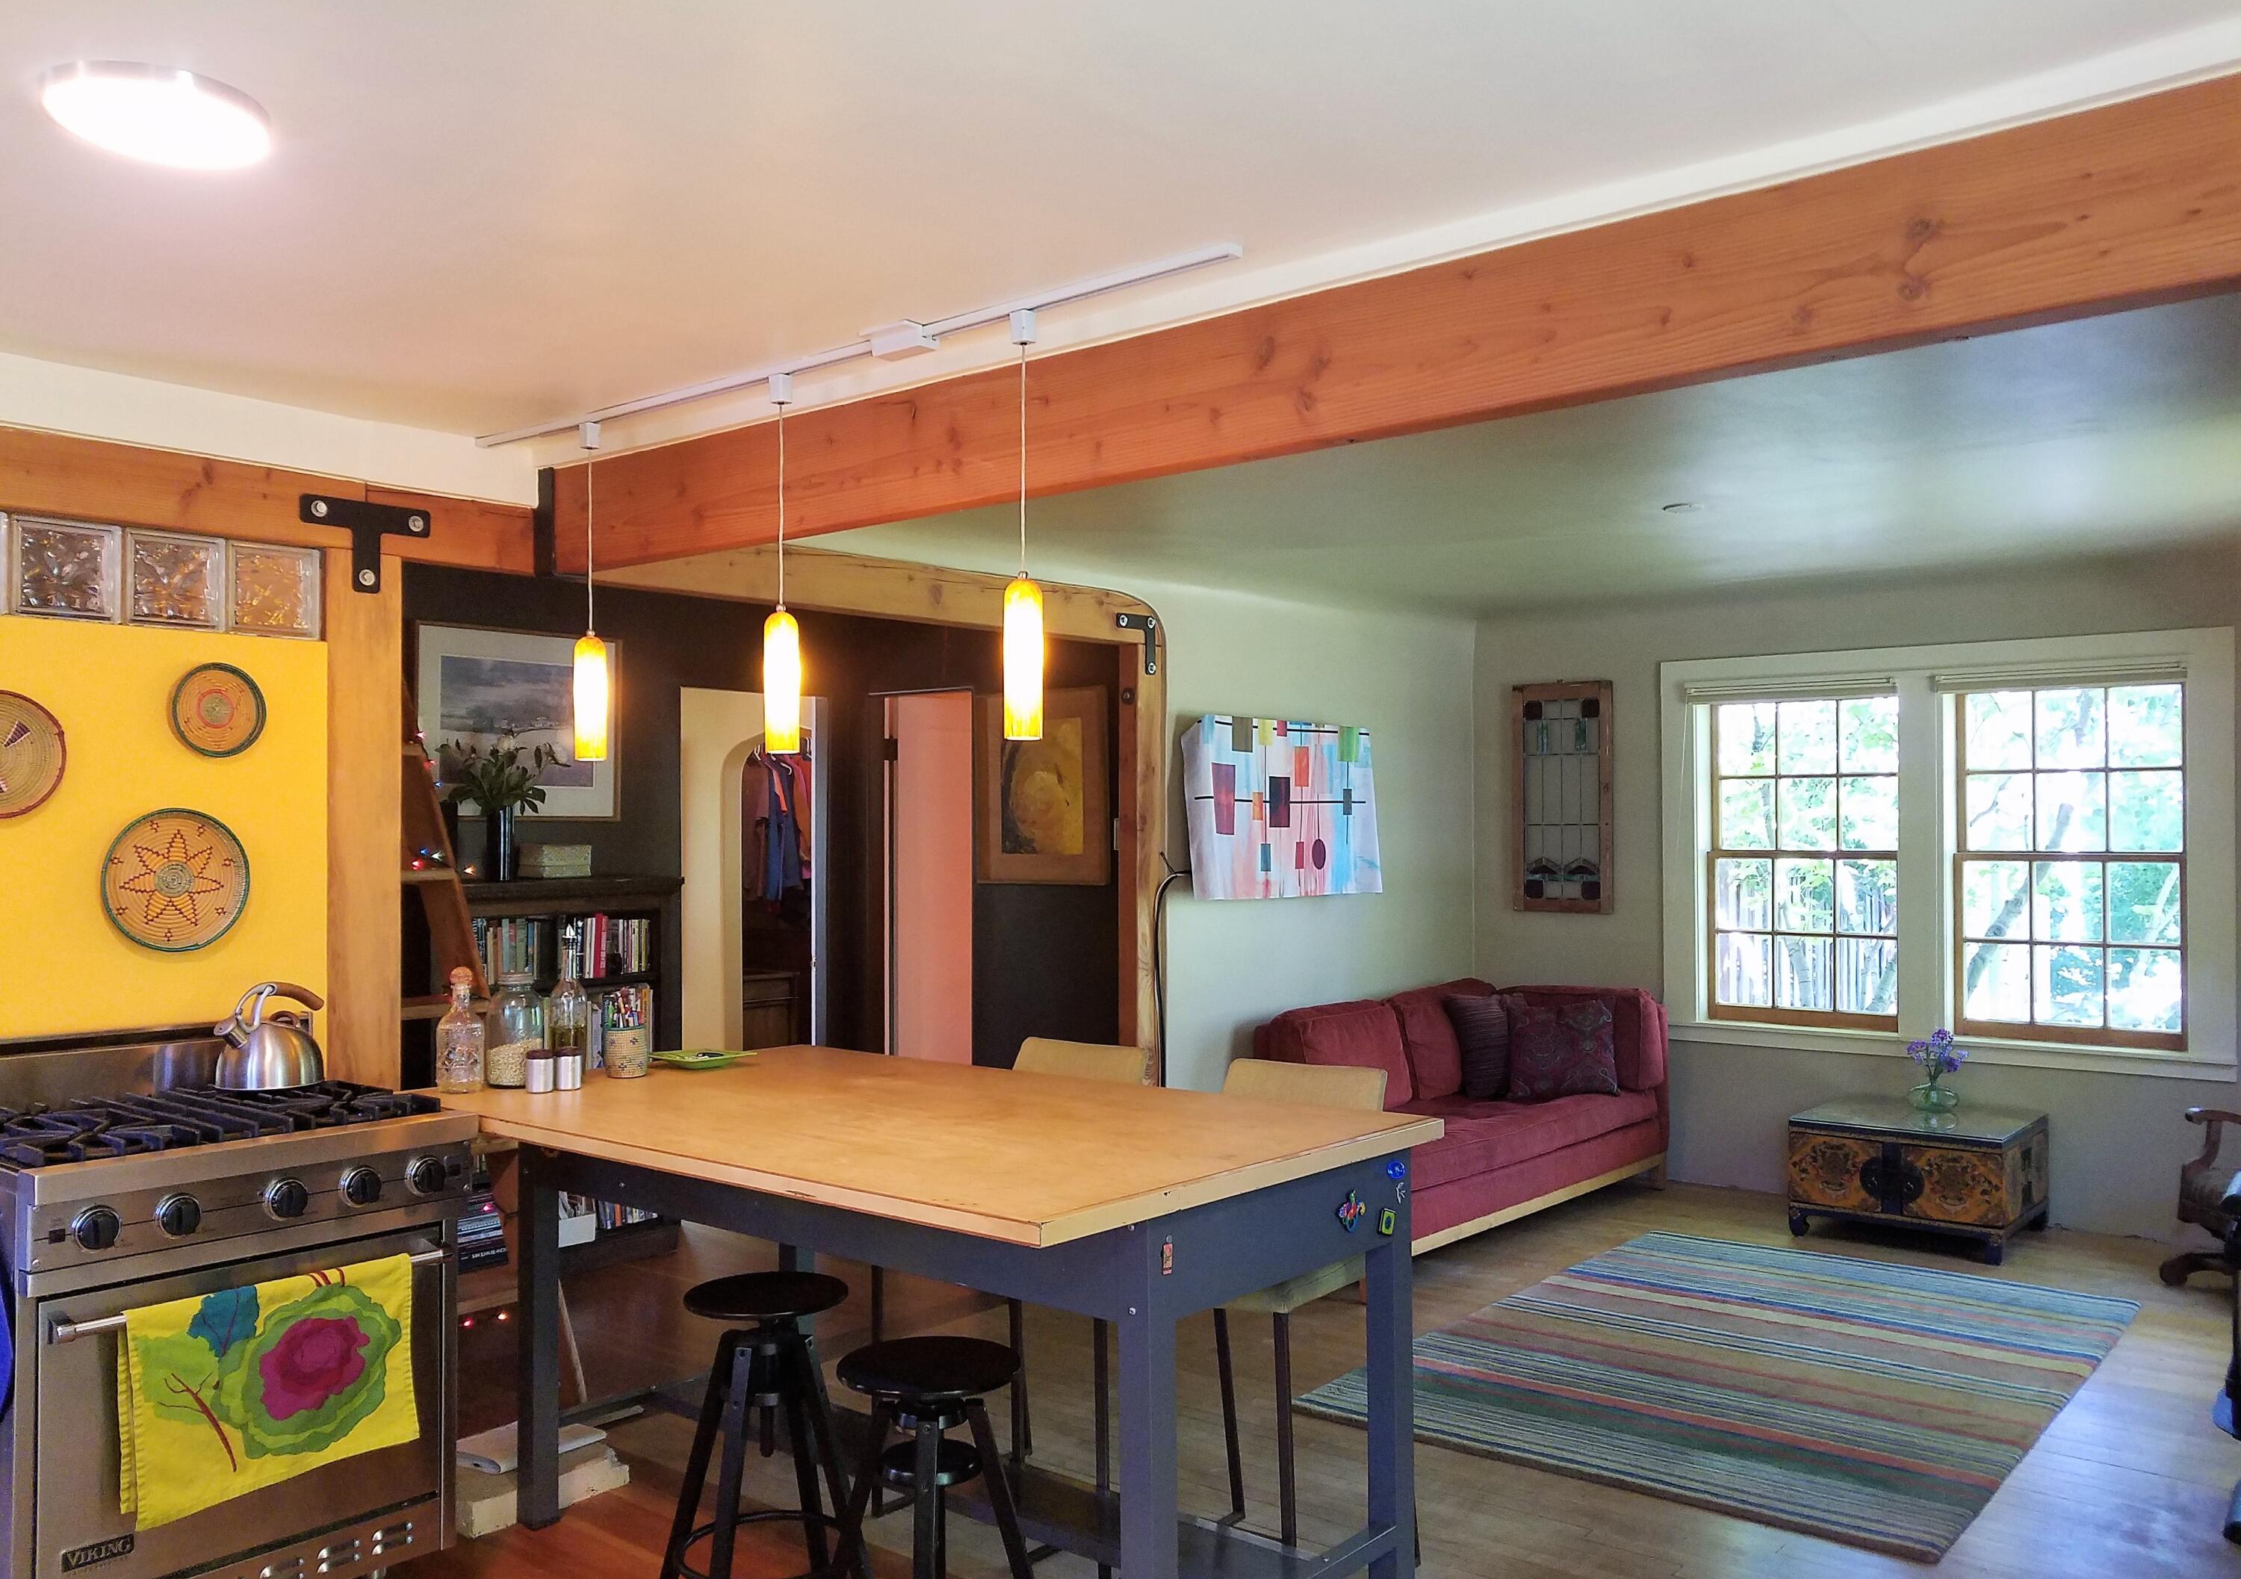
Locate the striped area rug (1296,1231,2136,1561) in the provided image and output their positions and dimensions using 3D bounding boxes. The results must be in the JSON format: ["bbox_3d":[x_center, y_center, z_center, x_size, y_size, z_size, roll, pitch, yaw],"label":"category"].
[{"bbox_3d":[1.792,1.588,4.756,1.538,0.020,2.321,-1,-2,39],"label":"striped area rug"}]

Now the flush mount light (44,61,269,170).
[{"bbox_3d":[-1.250,-0.871,2.186,0.262,0.030,0.262,0,-1,0],"label":"flush mount light"}]

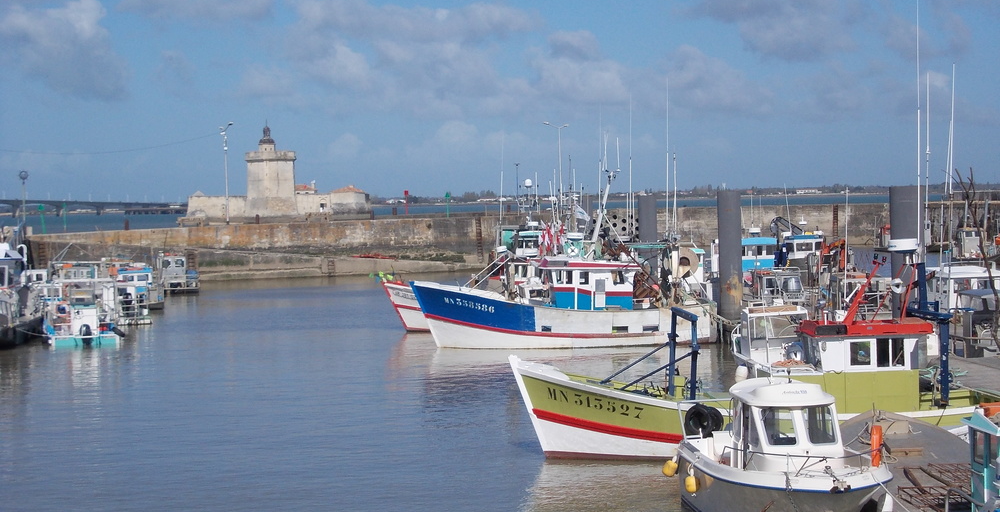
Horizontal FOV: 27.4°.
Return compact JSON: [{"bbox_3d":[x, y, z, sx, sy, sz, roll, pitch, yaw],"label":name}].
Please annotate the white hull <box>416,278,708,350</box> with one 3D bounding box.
[{"bbox_3d":[2.384,2.027,75.800,11.200,2.550,3.900,-1,2,3],"label":"white hull"}]

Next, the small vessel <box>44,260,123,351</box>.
[{"bbox_3d":[-16.975,1.869,84.200,2.950,3.300,7.000,-2,2,-11],"label":"small vessel"}]

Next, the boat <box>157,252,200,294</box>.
[{"bbox_3d":[-20.690,0.928,132.000,2.650,2.650,7.000,-2,2,-10],"label":"boat"}]

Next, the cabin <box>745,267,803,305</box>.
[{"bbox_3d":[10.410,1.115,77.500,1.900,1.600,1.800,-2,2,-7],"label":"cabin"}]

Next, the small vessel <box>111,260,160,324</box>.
[{"bbox_3d":[-17.648,1.680,98.500,2.200,2.900,7.000,-2,2,-11],"label":"small vessel"}]

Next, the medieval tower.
[{"bbox_3d":[-66.508,-25.089,597.000,15.000,26.900,14.500,-2,2,-6],"label":"medieval tower"}]

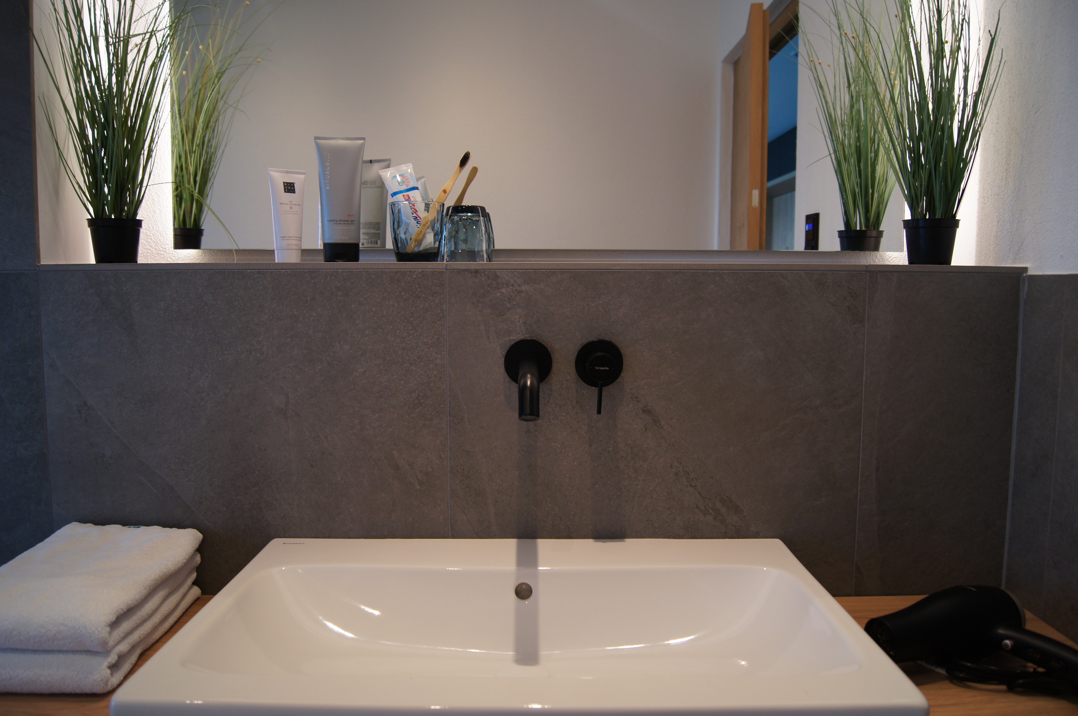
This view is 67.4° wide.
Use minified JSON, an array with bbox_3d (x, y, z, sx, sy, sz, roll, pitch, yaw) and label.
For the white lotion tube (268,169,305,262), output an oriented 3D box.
[{"bbox_3d":[-0.373,-0.210,1.202,0.056,0.137,0.038,-4,7,-33],"label":"white lotion tube"}]

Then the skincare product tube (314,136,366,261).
[{"bbox_3d":[-0.297,-0.237,1.216,0.075,0.188,0.044,-1,6,-10],"label":"skincare product tube"}]

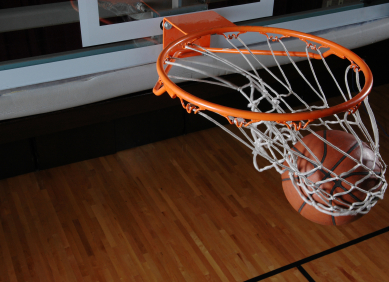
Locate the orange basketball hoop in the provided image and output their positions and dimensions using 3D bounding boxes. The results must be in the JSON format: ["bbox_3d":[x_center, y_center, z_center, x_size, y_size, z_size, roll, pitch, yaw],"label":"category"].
[{"bbox_3d":[0.135,-0.051,1.369,0.510,0.387,0.647,-14,36,-23],"label":"orange basketball hoop"}]

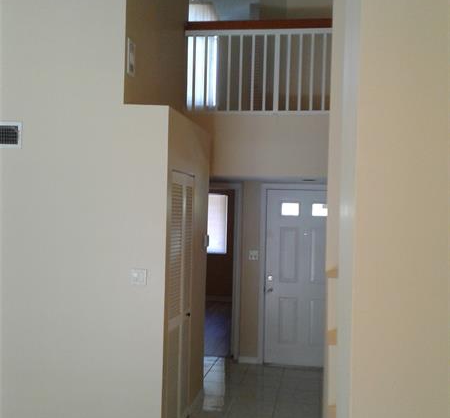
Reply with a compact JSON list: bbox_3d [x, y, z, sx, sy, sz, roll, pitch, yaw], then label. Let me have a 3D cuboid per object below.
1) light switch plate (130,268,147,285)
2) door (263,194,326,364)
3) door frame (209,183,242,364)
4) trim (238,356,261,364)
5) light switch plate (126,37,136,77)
[{"bbox_3d":[-0.622,0.491,4.107,0.118,0.116,0.015,2,0,10],"label":"light switch plate"},{"bbox_3d":[0.915,0.804,6.606,0.910,2.040,0.060,2,0,10],"label":"door"},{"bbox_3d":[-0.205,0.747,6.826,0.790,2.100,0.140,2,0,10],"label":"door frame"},{"bbox_3d":[0.289,1.770,6.672,0.255,0.085,0.018,2,0,10],"label":"trim"},{"bbox_3d":[-0.694,-1.119,4.255,0.022,0.245,0.150,2,0,10],"label":"light switch plate"}]

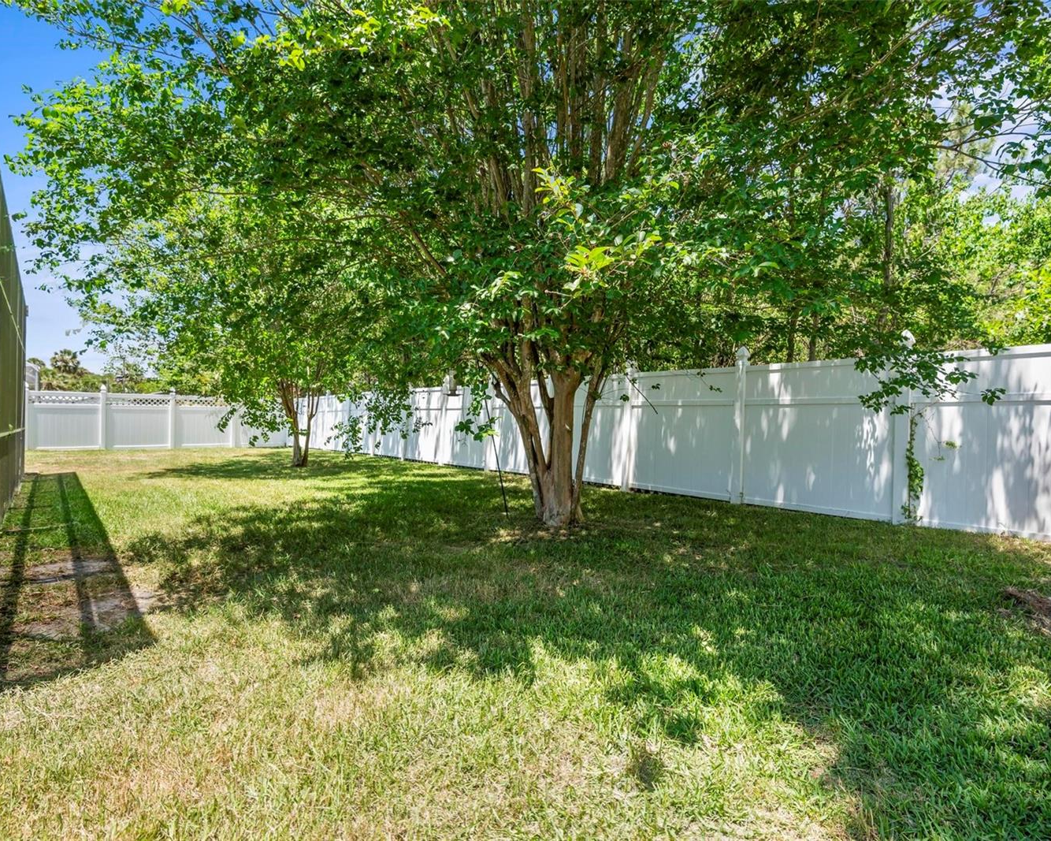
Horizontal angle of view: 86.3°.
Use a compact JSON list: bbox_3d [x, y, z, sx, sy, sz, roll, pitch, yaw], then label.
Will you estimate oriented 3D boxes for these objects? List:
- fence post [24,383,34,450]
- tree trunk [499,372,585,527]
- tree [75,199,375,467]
[{"bbox_3d":[-15.400,-0.100,17.250,0.135,2.100,0.135,1,0,-40],"label":"fence post"},{"bbox_3d":[0.165,0.280,5.900,0.920,1.700,0.720,1,0,0],"label":"tree trunk"},{"bbox_3d":[-6.650,-2.000,12.700,6.500,6.100,5.800,1,0,-27],"label":"tree"}]

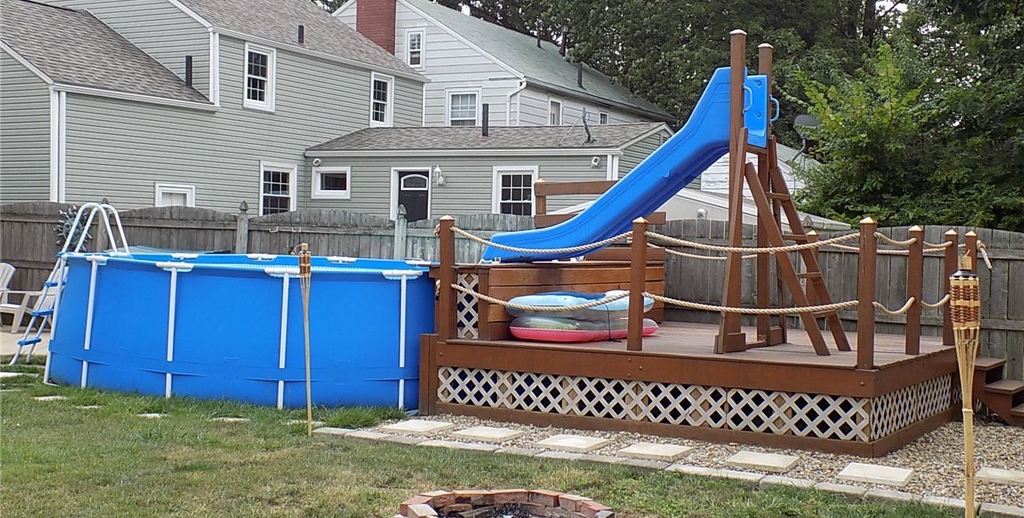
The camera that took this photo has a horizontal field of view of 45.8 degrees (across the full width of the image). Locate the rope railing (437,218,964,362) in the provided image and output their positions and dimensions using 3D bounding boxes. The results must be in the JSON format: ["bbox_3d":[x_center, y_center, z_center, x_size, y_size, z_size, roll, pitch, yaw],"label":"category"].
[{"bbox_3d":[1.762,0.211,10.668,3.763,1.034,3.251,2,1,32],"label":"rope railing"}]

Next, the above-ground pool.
[{"bbox_3d":[-2.131,0.630,12.411,4.720,1.200,4.720,1,1,0],"label":"above-ground pool"}]

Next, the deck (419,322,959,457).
[{"bbox_3d":[1.901,1.044,11.013,3.861,0.626,3.989,2,1,32],"label":"deck"}]

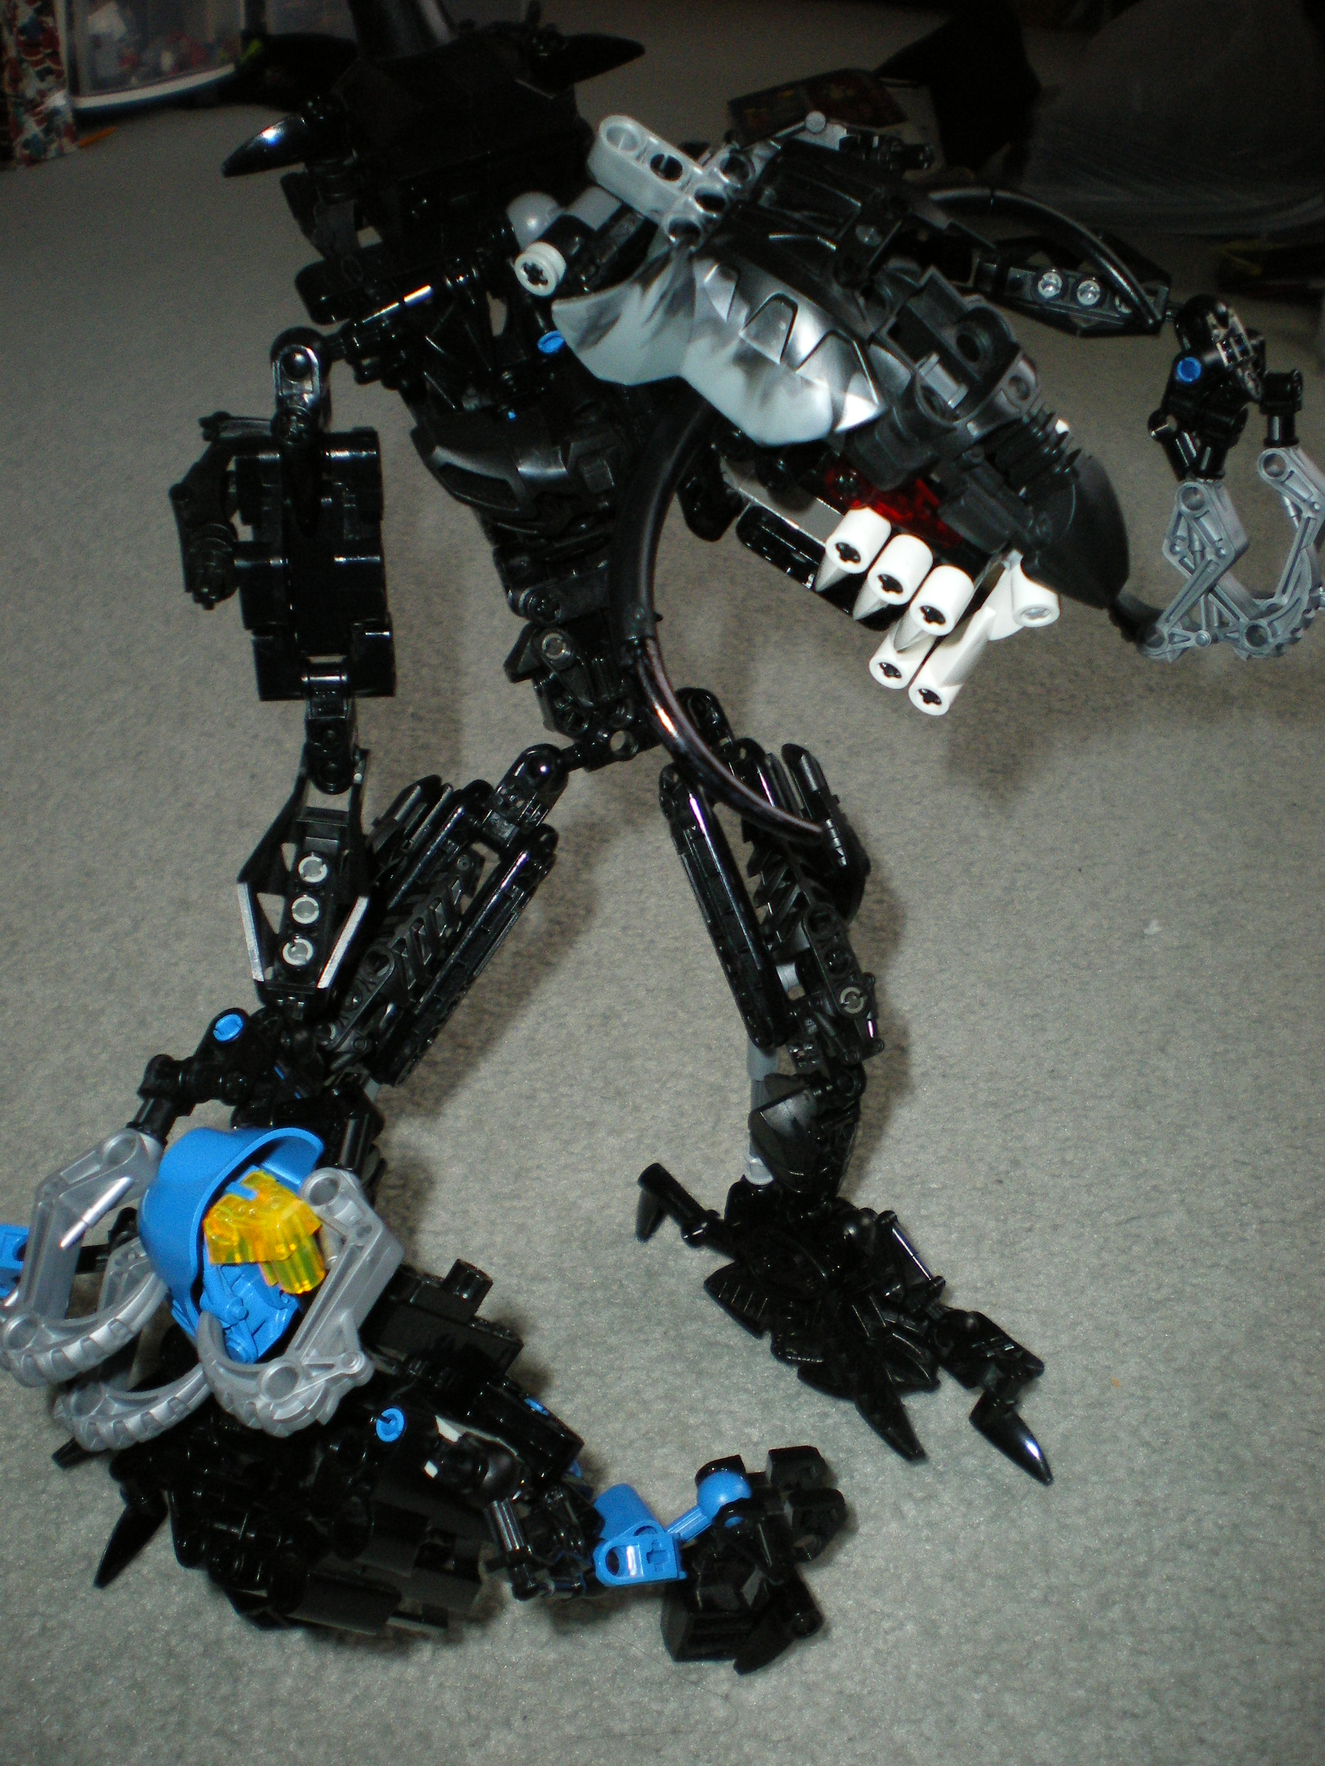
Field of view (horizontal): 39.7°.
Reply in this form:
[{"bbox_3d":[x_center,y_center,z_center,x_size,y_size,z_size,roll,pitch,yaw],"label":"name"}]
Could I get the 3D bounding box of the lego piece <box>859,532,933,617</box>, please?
[{"bbox_3d":[0.033,-0.044,0.278,0.008,0.021,0.008,35,57,-3],"label":"lego piece"}]

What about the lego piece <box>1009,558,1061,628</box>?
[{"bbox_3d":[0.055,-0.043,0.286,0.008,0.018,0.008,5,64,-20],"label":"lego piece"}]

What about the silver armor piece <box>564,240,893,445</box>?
[{"bbox_3d":[0.008,-0.077,0.269,0.049,0.027,0.019,36,11,-2],"label":"silver armor piece"}]

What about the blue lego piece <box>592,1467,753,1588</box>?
[{"bbox_3d":[0.002,0.115,0.328,0.034,0.018,0.017,-21,47,-23],"label":"blue lego piece"}]

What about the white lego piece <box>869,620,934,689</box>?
[{"bbox_3d":[0.040,-0.040,0.287,0.008,0.021,0.008,35,57,-3],"label":"white lego piece"}]

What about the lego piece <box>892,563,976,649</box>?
[{"bbox_3d":[0.040,-0.039,0.278,0.008,0.021,0.008,35,57,-3],"label":"lego piece"}]

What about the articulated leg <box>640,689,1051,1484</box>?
[{"bbox_3d":[0.038,0.044,0.362,0.056,0.138,0.116,-29,51,-30],"label":"articulated leg"}]

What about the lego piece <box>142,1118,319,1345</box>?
[{"bbox_3d":[-0.066,0.054,0.280,0.026,0.030,0.037,0,73,45],"label":"lego piece"}]

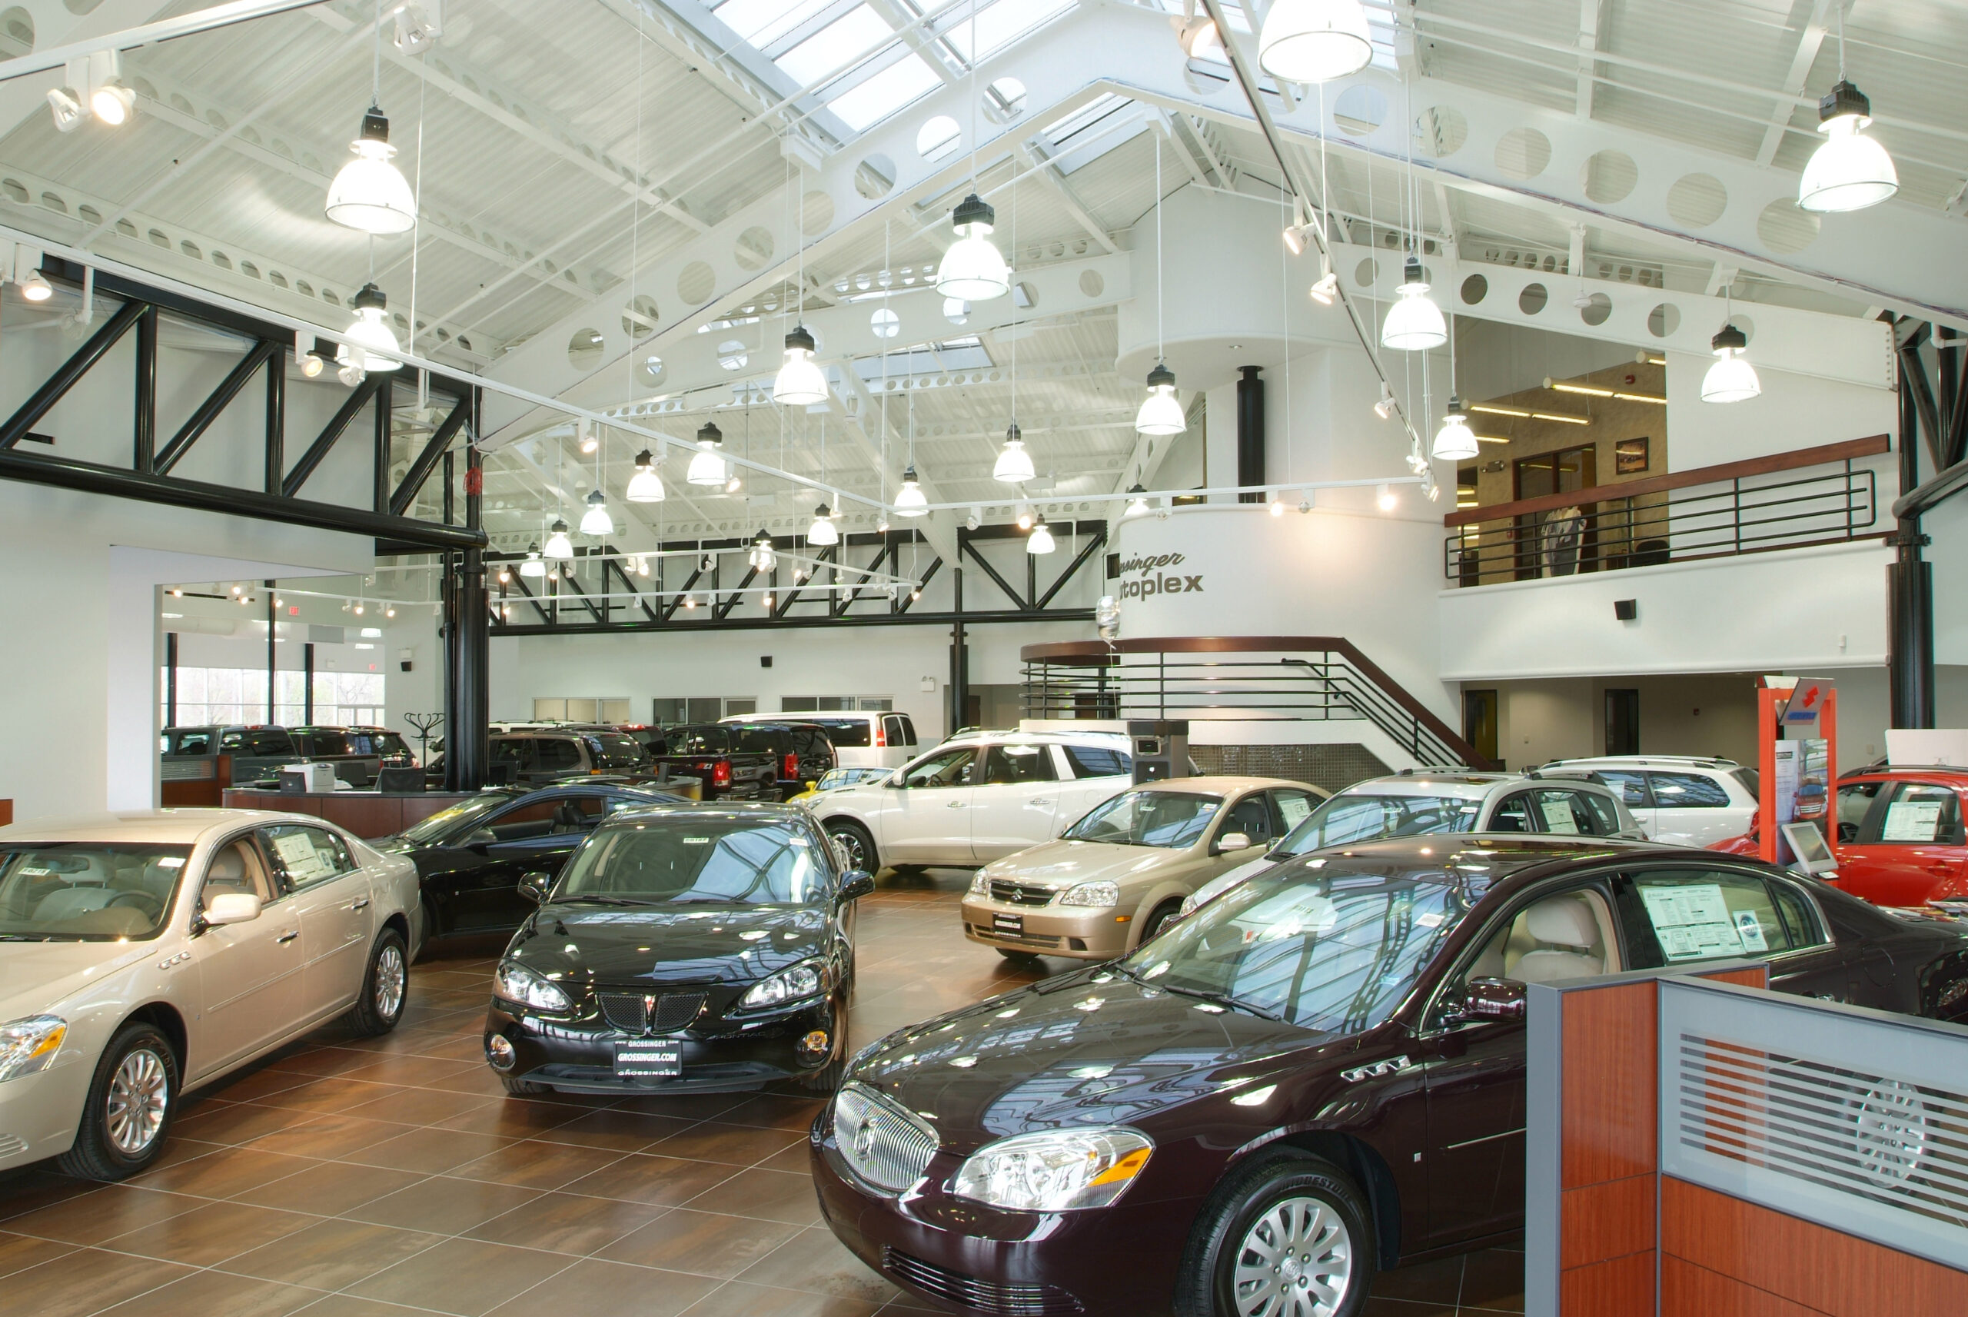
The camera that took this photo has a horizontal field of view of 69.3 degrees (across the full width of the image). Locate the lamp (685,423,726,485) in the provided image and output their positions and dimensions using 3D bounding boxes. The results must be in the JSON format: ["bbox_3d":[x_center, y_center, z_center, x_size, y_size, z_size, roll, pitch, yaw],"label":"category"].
[{"bbox_3d":[-3.641,-2.689,18.700,0.570,0.870,0.570,0,-2,0],"label":"lamp"}]

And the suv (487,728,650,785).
[{"bbox_3d":[-8.297,2.219,25.085,4.870,1.840,1.900,-1,-3,23],"label":"suv"}]

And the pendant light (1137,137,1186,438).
[{"bbox_3d":[2.022,-4.230,16.200,0.570,3.430,0.570,0,-2,0],"label":"pendant light"}]

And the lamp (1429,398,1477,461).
[{"bbox_3d":[6.000,-2.964,18.148,0.575,0.765,0.575,0,-3,0],"label":"lamp"}]

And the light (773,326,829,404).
[{"bbox_3d":[-1.911,-3.116,14.916,0.575,0.765,0.575,0,-3,0],"label":"light"}]

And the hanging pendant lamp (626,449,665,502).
[{"bbox_3d":[-5.160,-2.812,21.734,0.575,0.765,0.575,0,-3,0],"label":"hanging pendant lamp"}]

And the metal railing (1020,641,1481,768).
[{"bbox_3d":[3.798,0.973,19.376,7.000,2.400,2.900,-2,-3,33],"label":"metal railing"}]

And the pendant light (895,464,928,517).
[{"bbox_3d":[-1.190,-2.789,23.451,0.575,0.765,0.575,0,-3,0],"label":"pendant light"}]

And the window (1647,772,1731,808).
[{"bbox_3d":[7.935,1.479,16.000,0.970,0.420,0.100,-2,-3,36],"label":"window"}]

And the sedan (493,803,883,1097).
[{"bbox_3d":[-1.759,1.671,9.131,1.920,1.430,5.000,0,-3,-5],"label":"sedan"}]

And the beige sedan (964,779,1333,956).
[{"bbox_3d":[1.822,1.790,12.300,4.500,1.450,1.730,3,-4,-44],"label":"beige sedan"}]

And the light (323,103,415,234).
[{"bbox_3d":[-4.193,-3.391,9.765,0.575,0.765,0.575,0,-3,0],"label":"light"}]

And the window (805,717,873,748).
[{"bbox_3d":[-2.992,1.521,29.300,1.600,0.580,0.060,-1,-3,30],"label":"window"}]

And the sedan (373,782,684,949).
[{"bbox_3d":[-4.249,1.921,13.481,4.800,1.440,1.830,2,-3,-33],"label":"sedan"}]

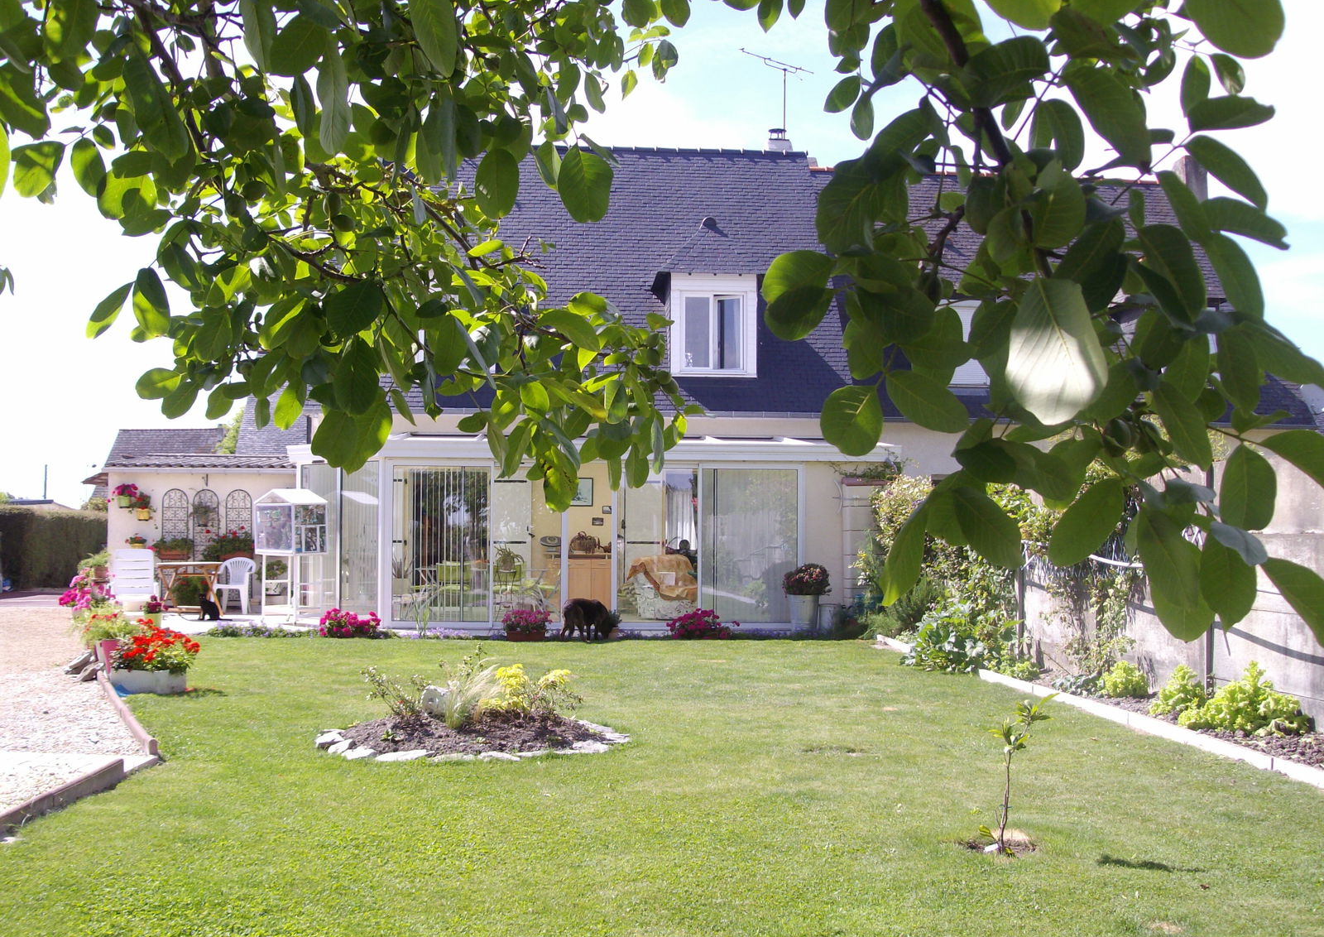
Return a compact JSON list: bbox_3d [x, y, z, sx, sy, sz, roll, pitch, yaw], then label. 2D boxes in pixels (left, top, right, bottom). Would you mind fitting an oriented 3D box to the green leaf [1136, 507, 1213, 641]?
[{"bbox_3d":[0.520,0.109,1.420,0.062,0.153,0.035,-19,0,18],"label":"green leaf"}]

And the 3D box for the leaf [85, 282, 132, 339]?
[{"bbox_3d":[-0.862,-0.248,2.150,0.036,0.112,0.040,39,0,0],"label":"leaf"}]

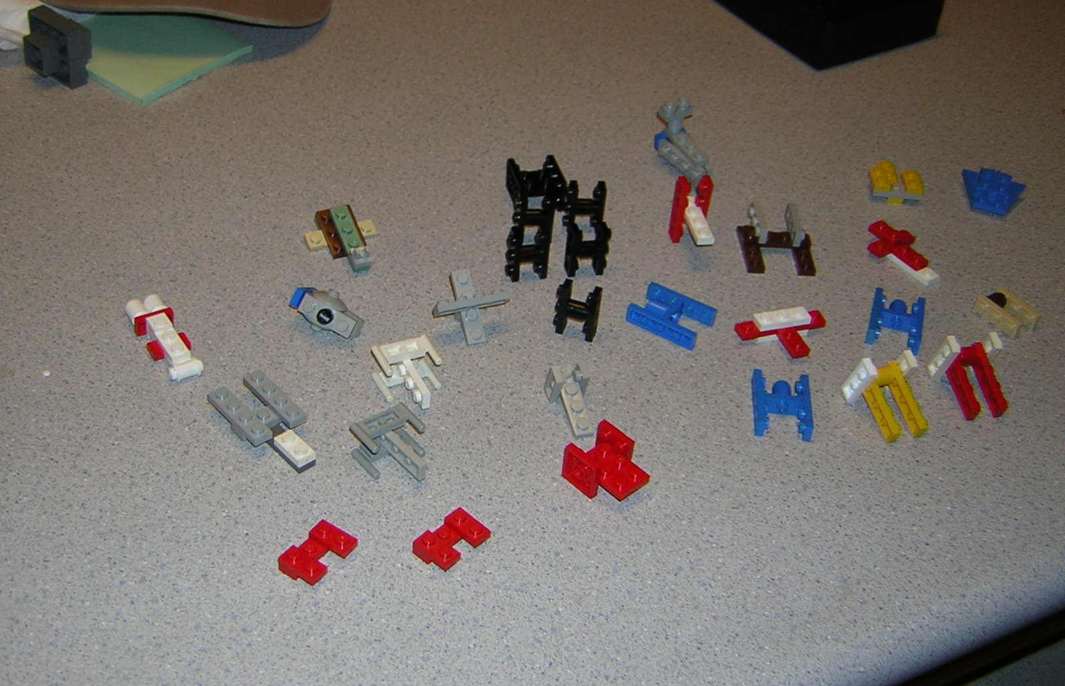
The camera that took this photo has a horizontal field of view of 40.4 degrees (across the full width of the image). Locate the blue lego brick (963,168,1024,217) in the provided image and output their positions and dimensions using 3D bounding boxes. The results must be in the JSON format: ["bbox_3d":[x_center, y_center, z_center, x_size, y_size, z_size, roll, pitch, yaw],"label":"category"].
[{"bbox_3d":[0.232,-0.077,0.729,0.031,0.010,0.024,16,42,10],"label":"blue lego brick"}]

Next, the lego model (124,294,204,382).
[{"bbox_3d":[-0.150,-0.003,0.589,0.016,0.011,0.050,-18,47,-26],"label":"lego model"}]

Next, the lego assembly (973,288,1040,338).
[{"bbox_3d":[0.216,-0.013,0.659,0.016,0.008,0.024,-21,47,-29],"label":"lego assembly"}]

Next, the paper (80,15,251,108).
[{"bbox_3d":[-0.204,-0.157,0.769,0.076,0.004,0.076,30,46,25],"label":"paper"}]

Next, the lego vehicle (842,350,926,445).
[{"bbox_3d":[0.146,0.024,0.593,0.024,0.024,0.032,-10,62,-18],"label":"lego vehicle"}]

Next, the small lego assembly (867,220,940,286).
[{"bbox_3d":[0.175,-0.043,0.679,0.024,0.011,0.040,-23,49,-29],"label":"small lego assembly"}]

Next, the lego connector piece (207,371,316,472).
[{"bbox_3d":[-0.101,0.031,0.558,0.024,0.011,0.048,-28,53,-34],"label":"lego connector piece"}]

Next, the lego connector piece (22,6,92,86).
[{"bbox_3d":[-0.246,-0.151,0.744,0.032,0.032,0.024,31,46,26],"label":"lego connector piece"}]

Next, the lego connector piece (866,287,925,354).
[{"bbox_3d":[0.162,-0.010,0.645,0.023,0.008,0.032,14,42,8],"label":"lego connector piece"}]

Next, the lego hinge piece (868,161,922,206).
[{"bbox_3d":[0.183,-0.085,0.736,0.024,0.011,0.032,5,40,-2],"label":"lego hinge piece"}]

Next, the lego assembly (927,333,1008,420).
[{"bbox_3d":[0.188,0.015,0.612,0.024,0.025,0.034,-4,50,-12],"label":"lego assembly"}]

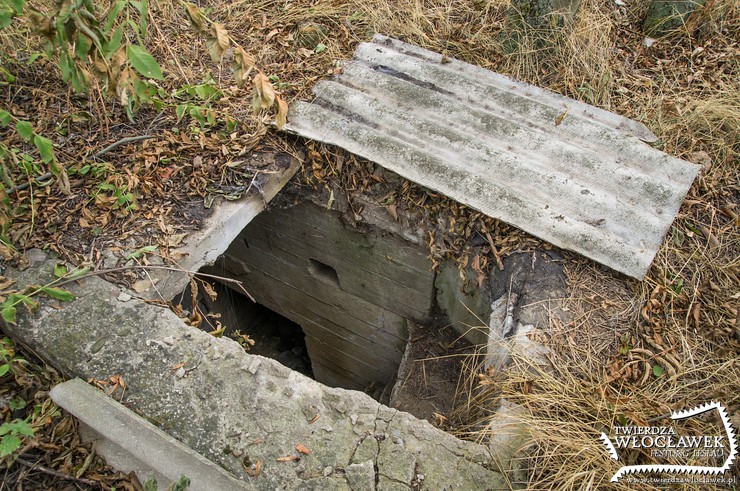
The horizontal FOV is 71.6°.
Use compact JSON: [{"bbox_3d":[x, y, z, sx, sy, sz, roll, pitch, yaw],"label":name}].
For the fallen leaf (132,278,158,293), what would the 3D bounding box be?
[{"bbox_3d":[-0.875,0.156,2.000,0.100,0.015,0.065,-17,47,-14],"label":"fallen leaf"}]

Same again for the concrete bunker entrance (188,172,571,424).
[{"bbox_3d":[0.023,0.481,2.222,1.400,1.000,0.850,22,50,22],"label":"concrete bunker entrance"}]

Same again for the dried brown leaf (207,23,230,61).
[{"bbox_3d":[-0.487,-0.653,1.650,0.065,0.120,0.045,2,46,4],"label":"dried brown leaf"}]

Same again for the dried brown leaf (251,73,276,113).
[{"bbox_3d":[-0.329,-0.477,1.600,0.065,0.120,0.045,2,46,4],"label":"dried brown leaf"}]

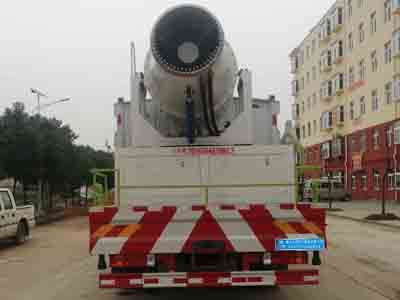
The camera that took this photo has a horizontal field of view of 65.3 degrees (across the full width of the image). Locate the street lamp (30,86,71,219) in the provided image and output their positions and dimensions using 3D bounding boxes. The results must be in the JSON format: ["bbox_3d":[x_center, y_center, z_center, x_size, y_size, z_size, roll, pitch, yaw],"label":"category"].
[{"bbox_3d":[-7.585,0.143,15.891,1.838,6.360,0.700,0,-6,-4],"label":"street lamp"}]

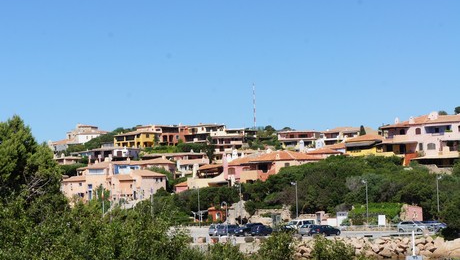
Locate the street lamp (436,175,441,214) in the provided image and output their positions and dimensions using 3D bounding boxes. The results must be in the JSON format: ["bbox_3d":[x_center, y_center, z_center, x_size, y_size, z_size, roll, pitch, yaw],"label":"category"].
[{"bbox_3d":[31.645,10.639,158.000,0.900,7.200,0.350,-3,-4,22],"label":"street lamp"}]

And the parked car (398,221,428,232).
[{"bbox_3d":[24.252,12.891,138.000,4.200,1.500,1.750,-4,-4,25],"label":"parked car"}]

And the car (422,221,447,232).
[{"bbox_3d":[27.713,13.355,144.000,4.200,1.450,1.750,-3,-4,17],"label":"car"}]

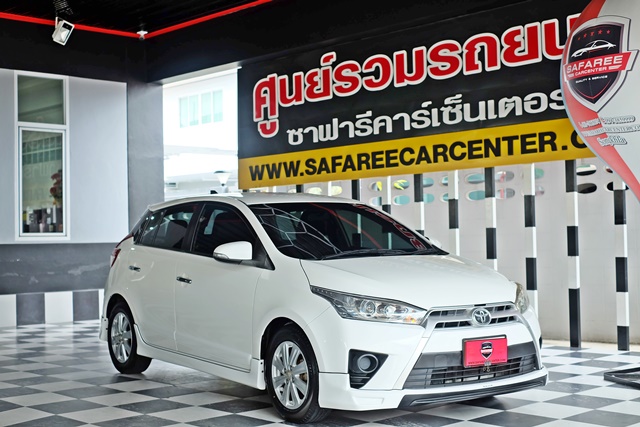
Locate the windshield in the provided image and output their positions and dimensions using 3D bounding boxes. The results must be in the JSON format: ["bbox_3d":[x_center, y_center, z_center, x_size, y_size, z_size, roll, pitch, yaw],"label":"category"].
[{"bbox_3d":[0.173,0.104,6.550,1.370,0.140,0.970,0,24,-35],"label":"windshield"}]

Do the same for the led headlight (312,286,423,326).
[{"bbox_3d":[0.268,0.529,5.418,0.420,0.220,0.640,0,-1,-35],"label":"led headlight"}]

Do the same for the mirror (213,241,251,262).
[{"bbox_3d":[-0.564,0.249,6.118,0.240,0.150,0.140,0,-1,-35],"label":"mirror"}]

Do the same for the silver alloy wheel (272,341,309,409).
[{"bbox_3d":[-0.135,0.967,5.675,0.160,0.415,0.415,0,-1,-35],"label":"silver alloy wheel"}]

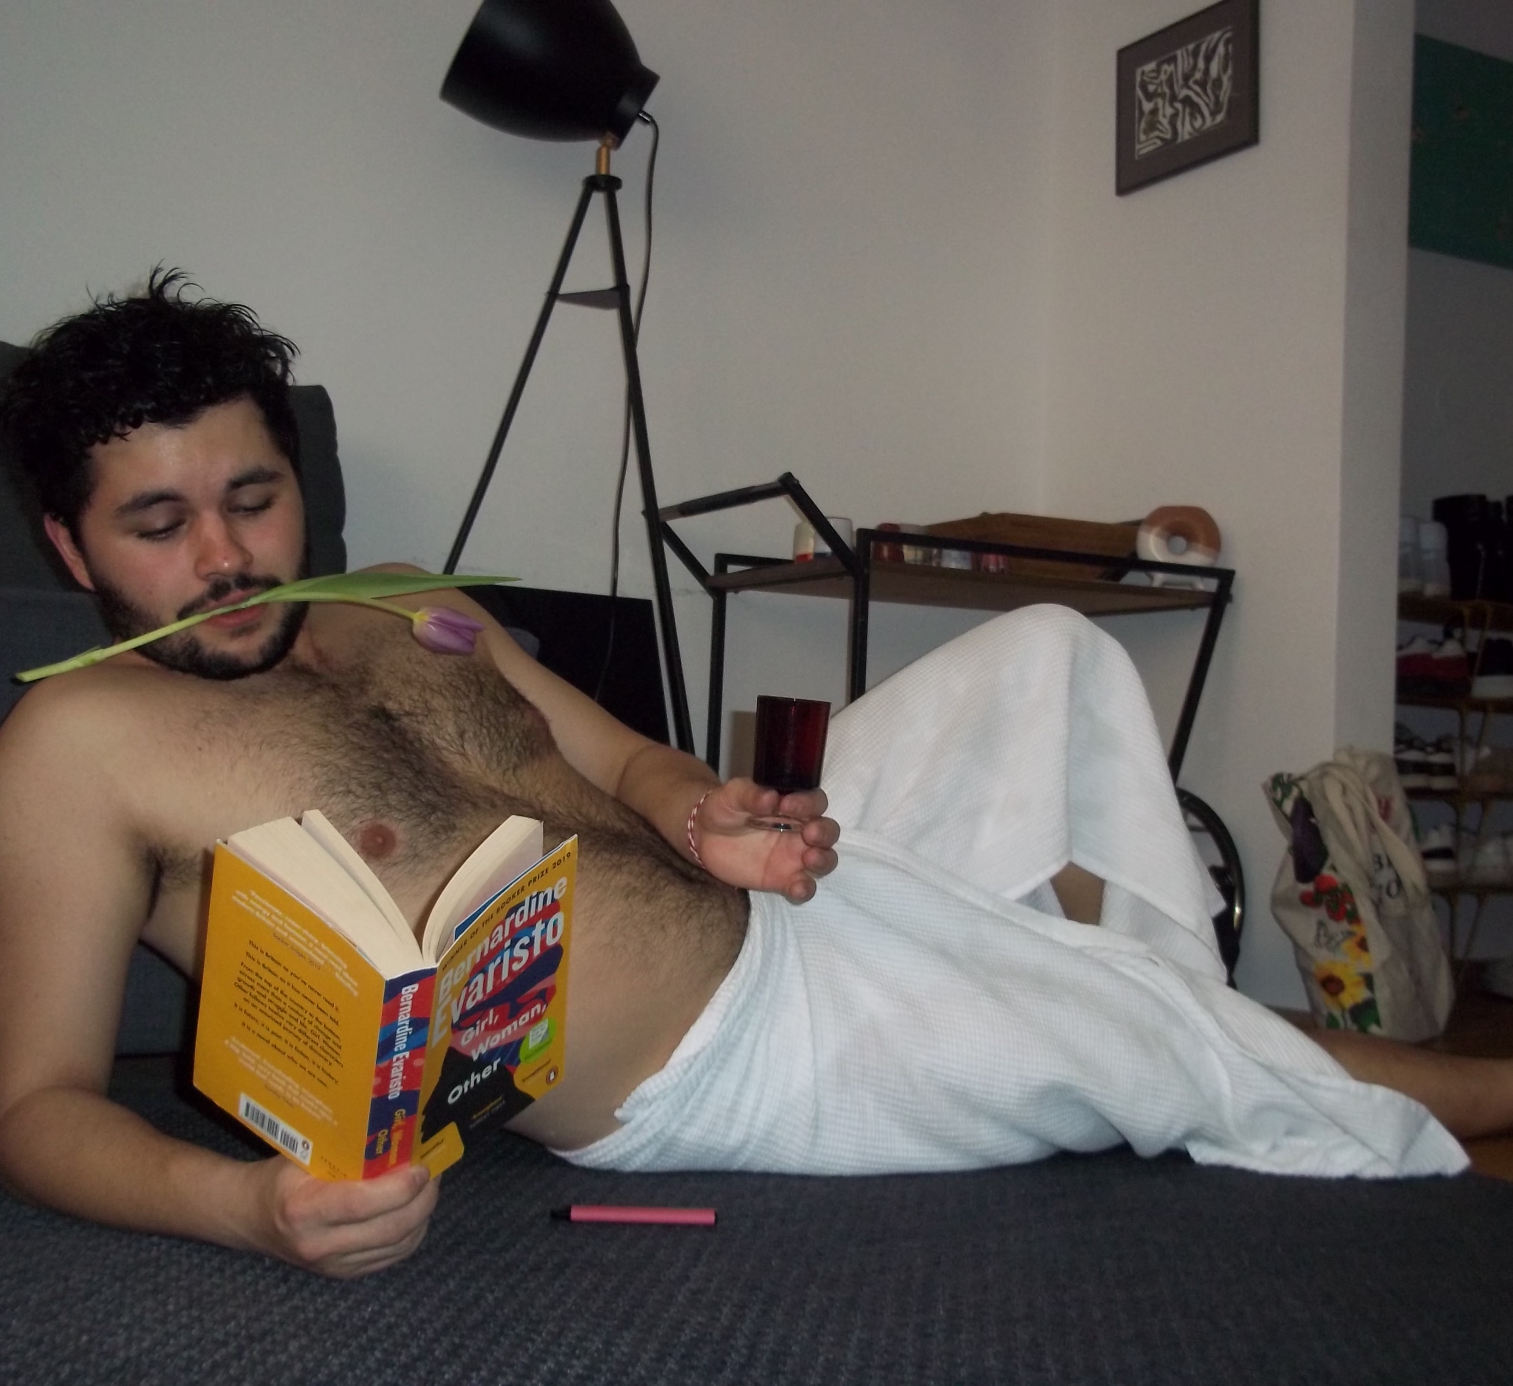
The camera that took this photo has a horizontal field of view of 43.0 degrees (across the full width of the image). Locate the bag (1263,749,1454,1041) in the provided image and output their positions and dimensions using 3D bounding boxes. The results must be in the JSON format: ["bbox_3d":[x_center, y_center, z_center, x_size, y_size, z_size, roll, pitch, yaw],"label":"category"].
[{"bbox_3d":[0.808,0.262,2.578,0.240,0.370,0.180,2,-3,12],"label":"bag"}]

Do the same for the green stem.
[{"bbox_3d":[-0.318,-0.042,1.238,0.315,0.057,0.050,-9,0,-13],"label":"green stem"}]

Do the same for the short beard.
[{"bbox_3d":[-0.361,-0.043,1.275,0.134,0.080,0.088,-13,1,-18],"label":"short beard"}]

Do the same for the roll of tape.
[{"bbox_3d":[0.623,-0.220,2.830,0.122,0.118,0.045,3,-3,-6],"label":"roll of tape"}]

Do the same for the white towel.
[{"bbox_3d":[0.189,0.152,1.680,0.710,0.460,0.450,3,-3,-7],"label":"white towel"}]

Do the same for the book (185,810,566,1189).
[{"bbox_3d":[-0.202,0.186,1.069,0.206,0.198,0.099,3,41,-14],"label":"book"}]

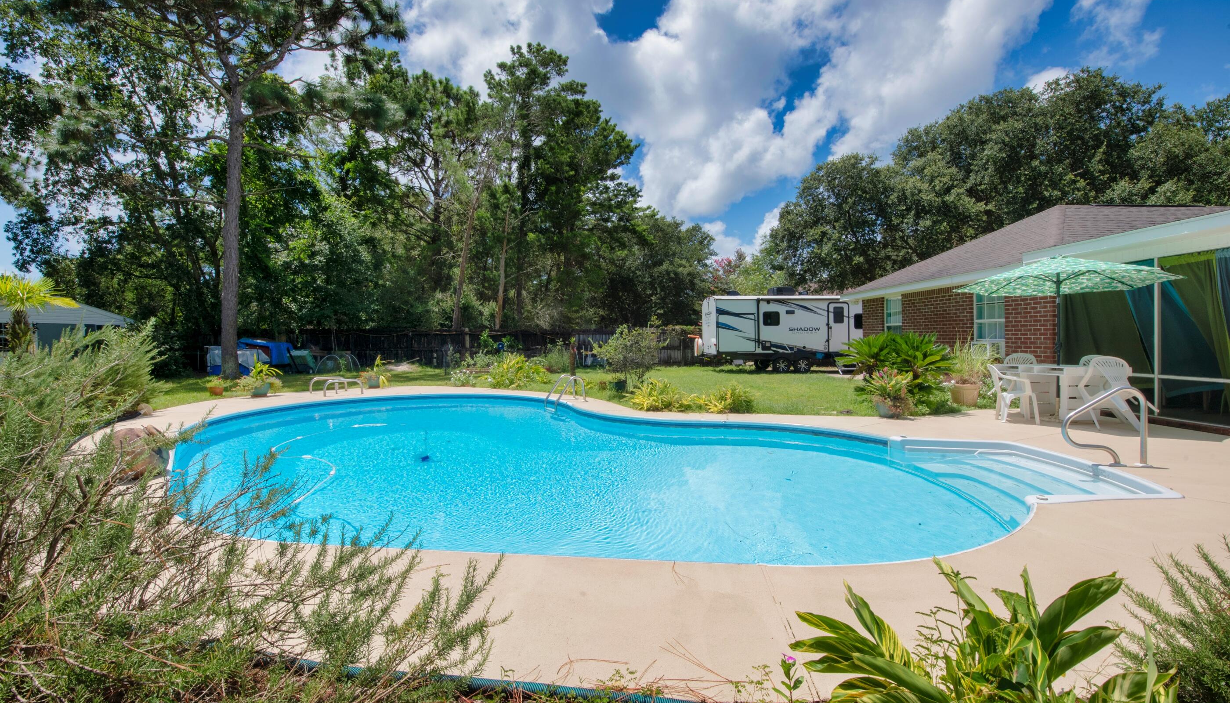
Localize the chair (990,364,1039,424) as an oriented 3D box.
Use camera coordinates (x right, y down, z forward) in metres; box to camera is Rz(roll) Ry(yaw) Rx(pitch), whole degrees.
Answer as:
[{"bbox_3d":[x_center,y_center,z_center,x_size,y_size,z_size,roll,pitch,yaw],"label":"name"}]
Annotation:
[{"bbox_3d":[5.960,0.635,7.150,0.580,0.820,0.570,0,1,26],"label":"chair"}]

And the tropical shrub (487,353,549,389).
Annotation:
[{"bbox_3d":[-2.500,0.460,12.300,1.500,0.880,1.250,0,1,0],"label":"tropical shrub"}]

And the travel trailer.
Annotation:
[{"bbox_3d":[7.300,-0.820,18.700,7.800,3.180,2.450,0,1,0],"label":"travel trailer"}]

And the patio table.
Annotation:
[{"bbox_3d":[7.150,0.650,7.670,1.100,0.800,1.100,0,2,5],"label":"patio table"}]

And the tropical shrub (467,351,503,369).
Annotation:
[{"bbox_3d":[-5.073,0.338,18.715,1.300,0.750,1.200,0,2,-15],"label":"tropical shrub"}]

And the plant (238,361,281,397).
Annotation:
[{"bbox_3d":[-7.712,0.606,10.419,0.770,0.770,0.750,-1,2,-36],"label":"plant"}]

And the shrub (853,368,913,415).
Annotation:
[{"bbox_3d":[4.320,0.640,7.700,0.840,0.770,0.780,0,1,0],"label":"shrub"}]

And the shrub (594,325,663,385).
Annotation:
[{"bbox_3d":[0.360,0.090,12.500,1.800,1.570,1.650,0,1,0],"label":"shrub"}]

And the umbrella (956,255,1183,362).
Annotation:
[{"bbox_3d":[7.050,-0.239,7.596,2.550,2.550,2.550,0,1,0],"label":"umbrella"}]

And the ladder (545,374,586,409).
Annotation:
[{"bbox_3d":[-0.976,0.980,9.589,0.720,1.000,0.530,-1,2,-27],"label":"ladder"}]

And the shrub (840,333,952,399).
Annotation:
[{"bbox_3d":[5.456,0.279,9.260,1.850,1.300,1.500,1,2,30],"label":"shrub"}]

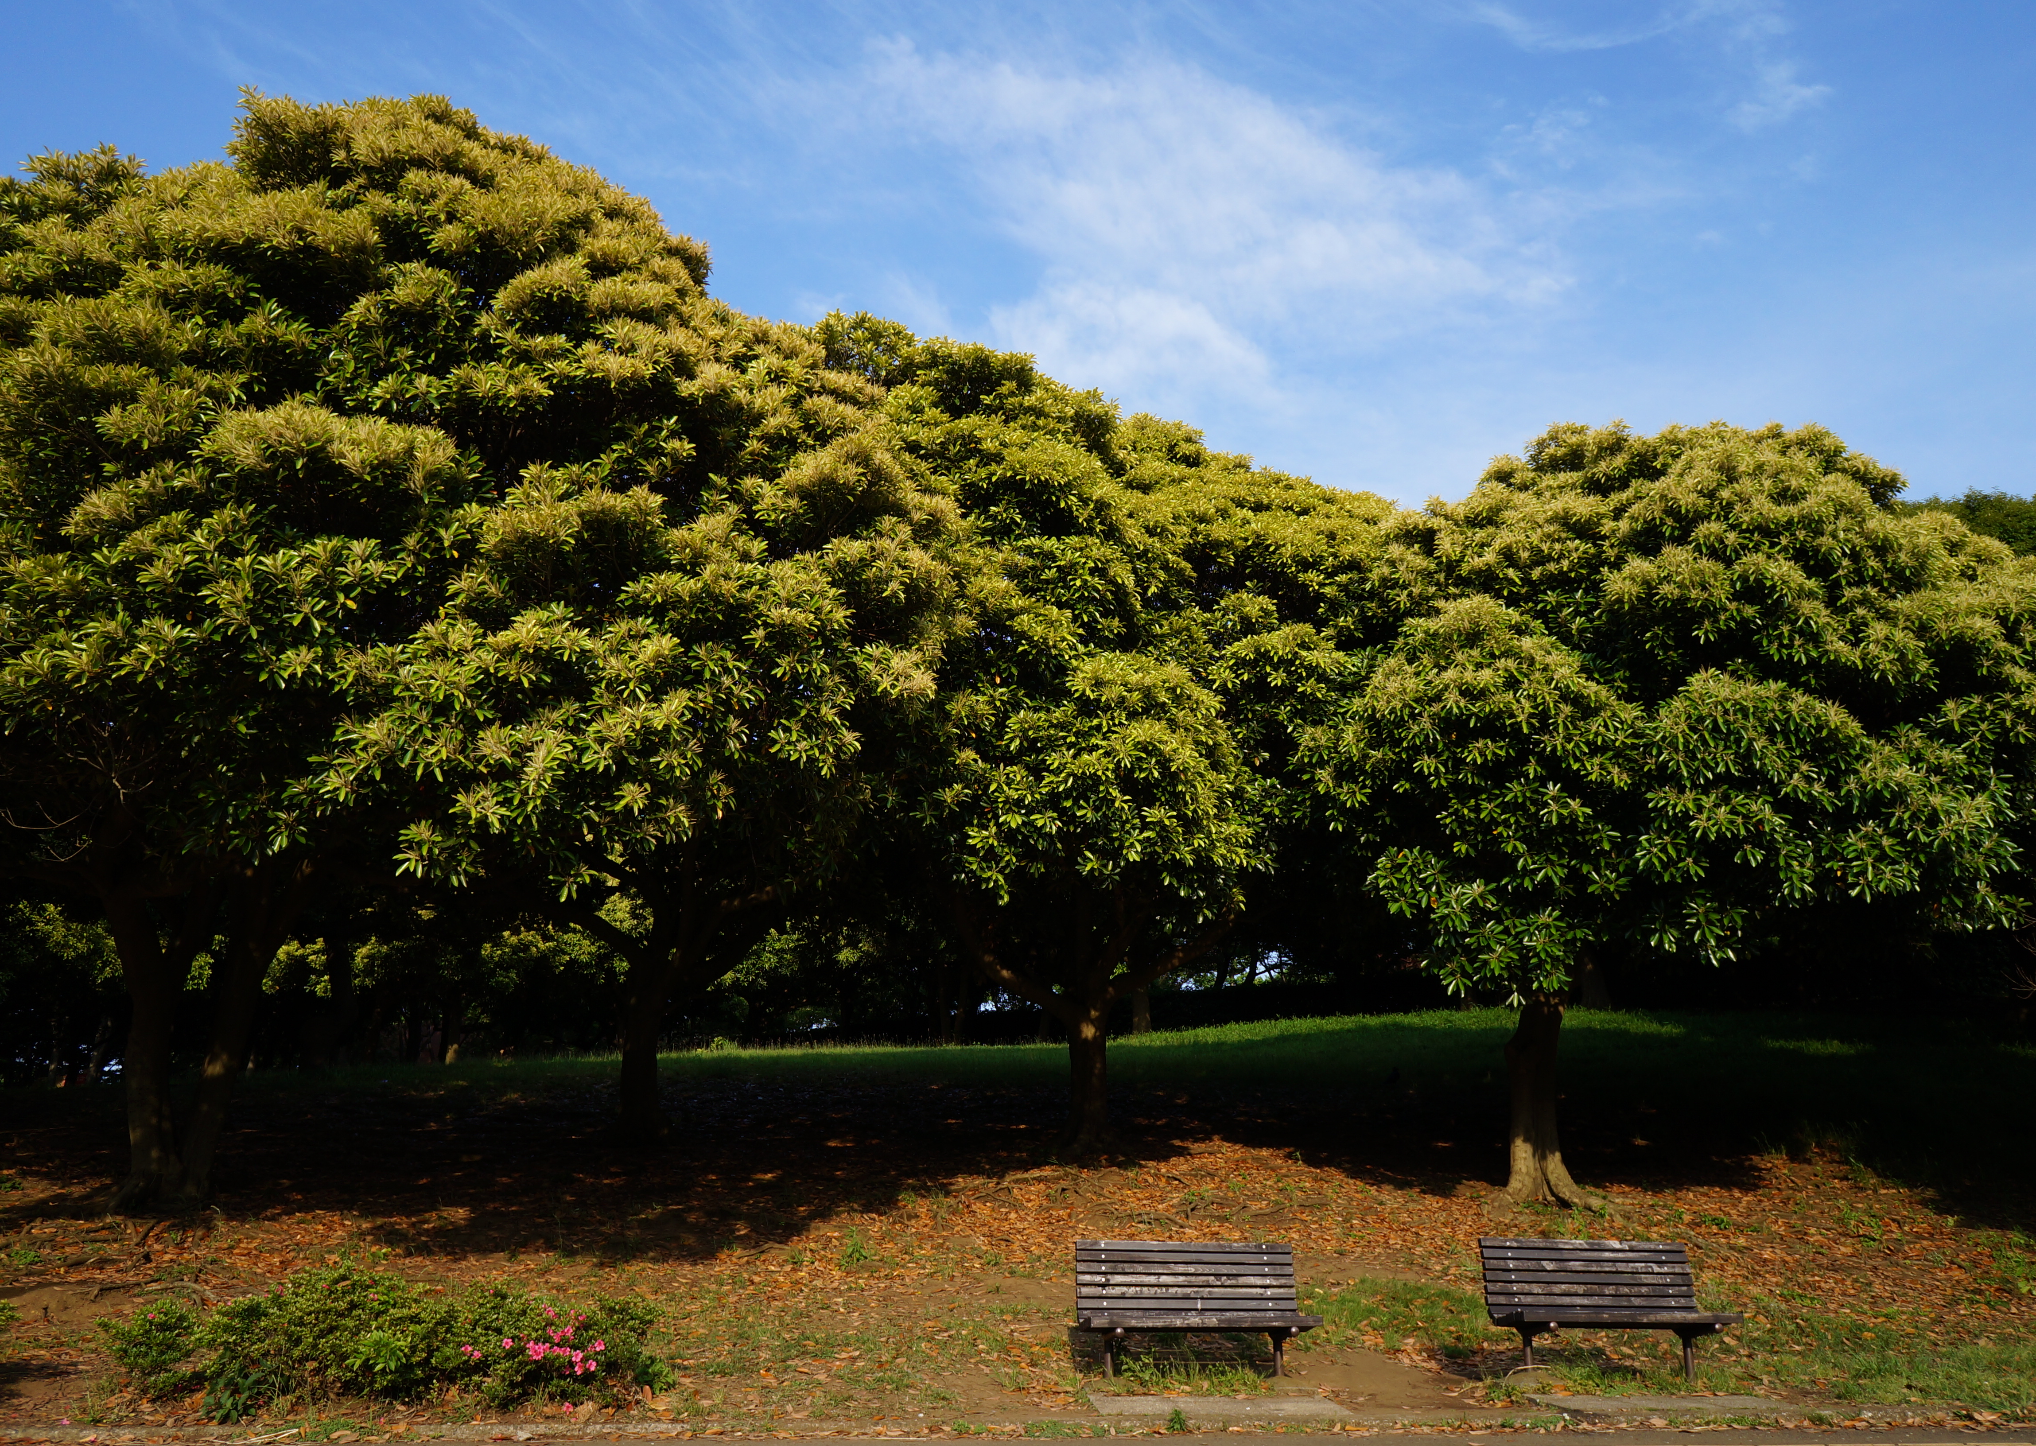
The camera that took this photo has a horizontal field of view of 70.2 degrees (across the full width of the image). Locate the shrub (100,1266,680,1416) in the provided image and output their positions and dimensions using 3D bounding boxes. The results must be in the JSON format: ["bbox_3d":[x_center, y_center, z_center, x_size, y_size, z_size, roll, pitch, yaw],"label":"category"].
[{"bbox_3d":[-3.862,3.758,9.013,3.450,0.740,1.200,2,-15,-5],"label":"shrub"}]

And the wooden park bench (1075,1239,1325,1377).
[{"bbox_3d":[1.173,3.867,9.495,1.500,0.821,0.656,3,-15,-7],"label":"wooden park bench"}]

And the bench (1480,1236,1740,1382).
[{"bbox_3d":[3.983,3.952,9.724,1.500,0.841,0.656,3,-15,-6],"label":"bench"}]

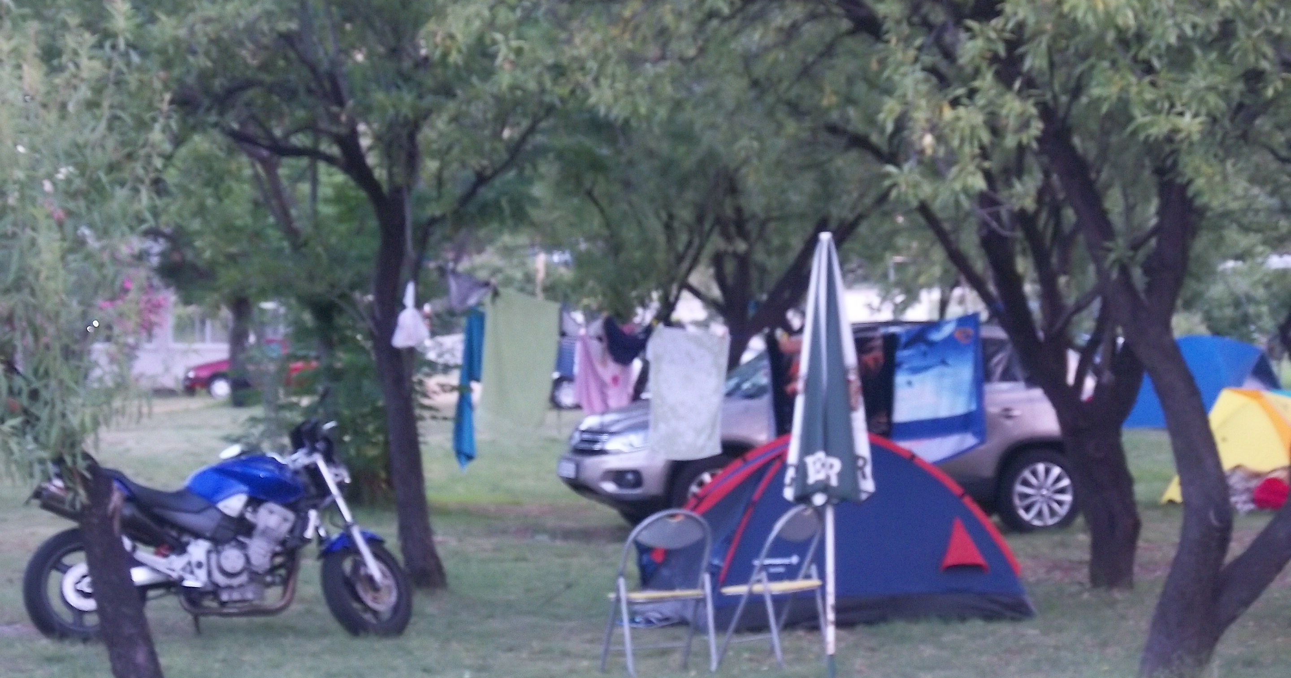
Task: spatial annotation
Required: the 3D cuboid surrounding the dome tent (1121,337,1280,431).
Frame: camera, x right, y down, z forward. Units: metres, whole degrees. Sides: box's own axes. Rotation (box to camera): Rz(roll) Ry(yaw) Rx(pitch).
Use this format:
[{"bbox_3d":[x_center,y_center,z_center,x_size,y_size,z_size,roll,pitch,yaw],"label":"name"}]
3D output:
[{"bbox_3d":[8.447,0.652,50.500,2.500,1.400,2.200,0,0,30],"label":"dome tent"}]

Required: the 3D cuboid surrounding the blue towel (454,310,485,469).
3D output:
[{"bbox_3d":[-1.092,0.310,20.600,0.200,1.000,0.120,0,0,0],"label":"blue towel"}]

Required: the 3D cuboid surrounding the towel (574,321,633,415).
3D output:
[{"bbox_3d":[-0.259,0.171,20.800,0.380,0.610,0.100,0,0,0],"label":"towel"}]

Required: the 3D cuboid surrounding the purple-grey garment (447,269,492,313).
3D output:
[{"bbox_3d":[-1.095,-0.300,20.600,0.280,0.270,0.090,0,0,0],"label":"purple-grey garment"}]

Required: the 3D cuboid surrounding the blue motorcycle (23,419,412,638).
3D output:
[{"bbox_3d":[-2.182,0.989,17.000,2.040,1.150,0.760,0,0,-3],"label":"blue motorcycle"}]

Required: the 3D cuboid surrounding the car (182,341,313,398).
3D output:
[{"bbox_3d":[-8.489,0.718,75.000,3.950,1.400,1.660,0,0,-12],"label":"car"}]

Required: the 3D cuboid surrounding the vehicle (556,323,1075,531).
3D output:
[{"bbox_3d":[1.530,0.688,25.600,4.430,1.670,1.830,0,0,-18],"label":"vehicle"}]

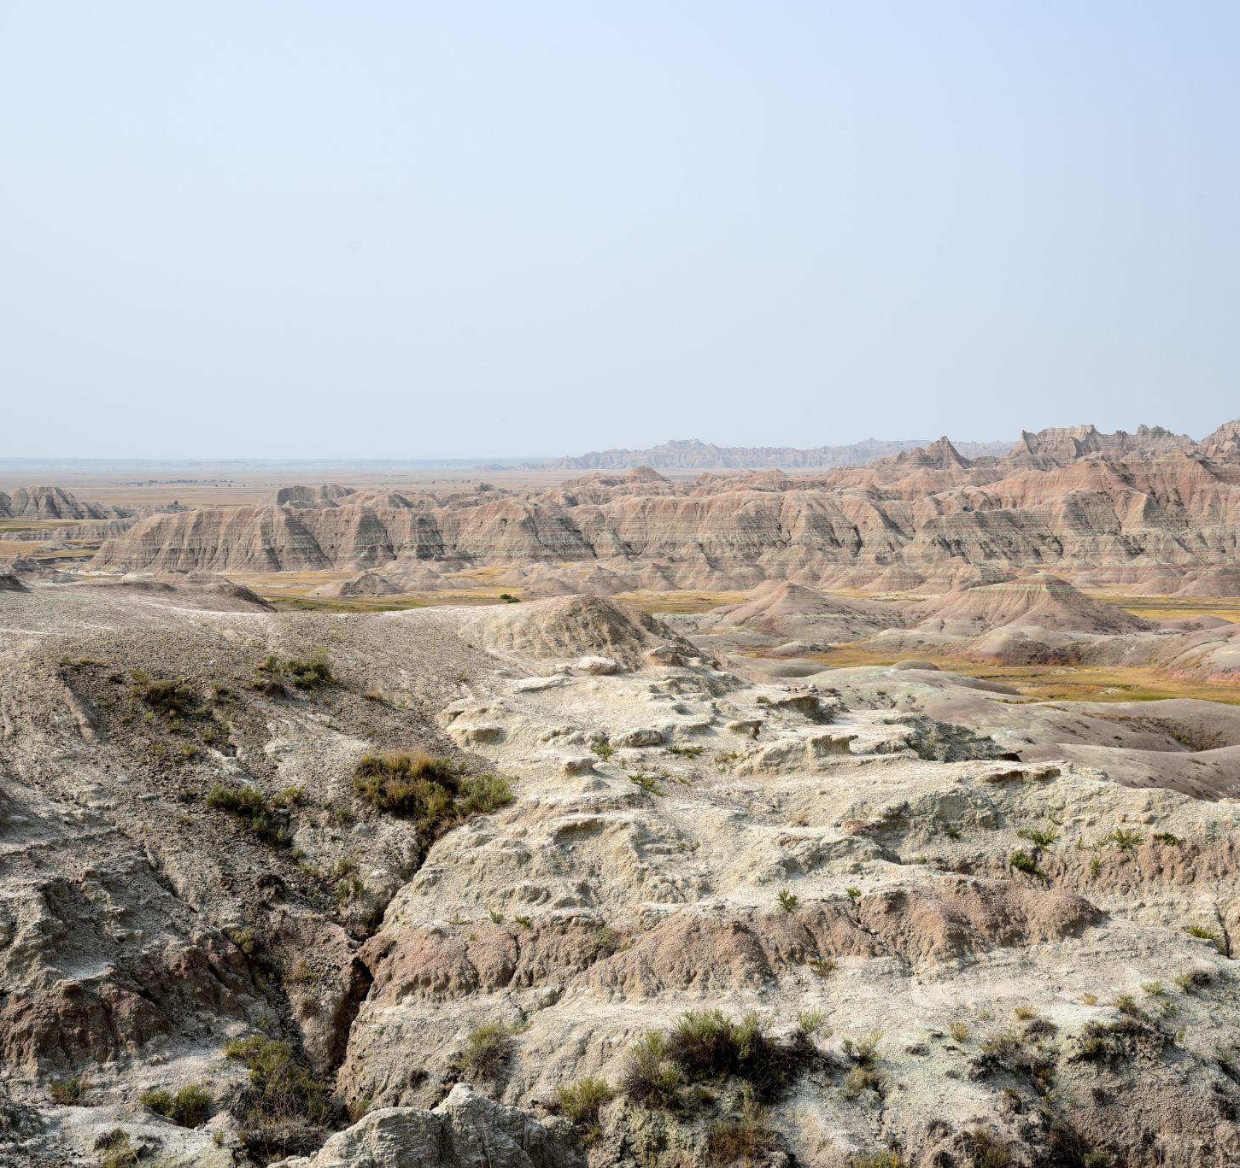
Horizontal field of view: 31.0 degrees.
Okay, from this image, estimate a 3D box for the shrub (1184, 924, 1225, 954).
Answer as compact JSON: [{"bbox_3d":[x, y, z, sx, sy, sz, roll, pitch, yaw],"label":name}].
[{"bbox_3d":[6.017,3.649,23.000,0.436,0.280,0.380,0,3,0],"label":"shrub"}]

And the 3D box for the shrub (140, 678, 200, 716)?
[{"bbox_3d":[-8.460,2.131,42.000,1.130,0.626,0.960,0,3,0],"label":"shrub"}]

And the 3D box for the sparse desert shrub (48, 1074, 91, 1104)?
[{"bbox_3d":[-5.296,4.857,21.500,0.407,0.232,0.346,0,3,0],"label":"sparse desert shrub"}]

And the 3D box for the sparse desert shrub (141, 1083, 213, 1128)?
[{"bbox_3d":[-3.961,4.659,20.000,0.648,0.309,0.551,0,3,0],"label":"sparse desert shrub"}]

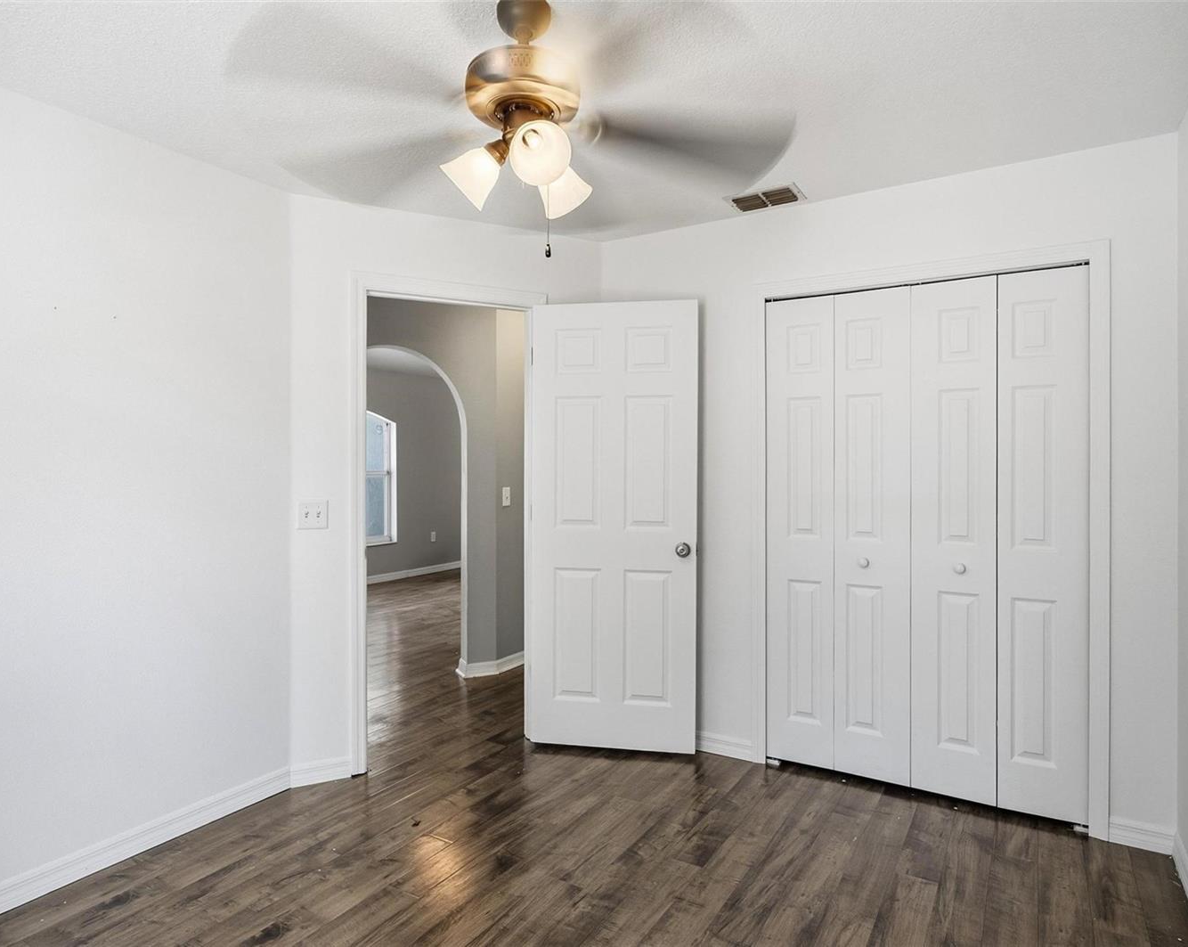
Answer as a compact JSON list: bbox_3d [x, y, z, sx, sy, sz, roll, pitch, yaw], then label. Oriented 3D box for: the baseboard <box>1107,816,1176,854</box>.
[{"bbox_3d":[1.887,1.246,2.455,0.177,0.084,0.014,0,0,31],"label":"baseboard"}]

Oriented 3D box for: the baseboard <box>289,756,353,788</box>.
[{"bbox_3d":[-1.142,1.248,2.977,0.236,0.083,0.014,0,0,-26],"label":"baseboard"}]

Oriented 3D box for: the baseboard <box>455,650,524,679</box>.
[{"bbox_3d":[-0.647,1.235,4.628,0.447,0.086,0.221,0,0,-24],"label":"baseboard"}]

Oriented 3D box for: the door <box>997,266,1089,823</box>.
[{"bbox_3d":[1.651,0.255,2.628,0.292,2.001,0.035,0,0,31],"label":"door"}]

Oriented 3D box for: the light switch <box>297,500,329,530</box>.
[{"bbox_3d":[-1.169,0.174,2.961,0.116,0.115,0.010,0,0,-26],"label":"light switch"}]

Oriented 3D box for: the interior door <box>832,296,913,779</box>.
[{"bbox_3d":[1.150,0.253,2.935,0.292,2.001,0.035,0,0,31],"label":"interior door"}]

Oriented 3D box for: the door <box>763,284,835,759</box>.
[{"bbox_3d":[0.899,0.253,3.088,0.292,2.001,0.035,0,0,31],"label":"door"}]

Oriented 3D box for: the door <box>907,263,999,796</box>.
[{"bbox_3d":[1.401,0.254,2.781,0.292,2.001,0.035,0,0,31],"label":"door"}]

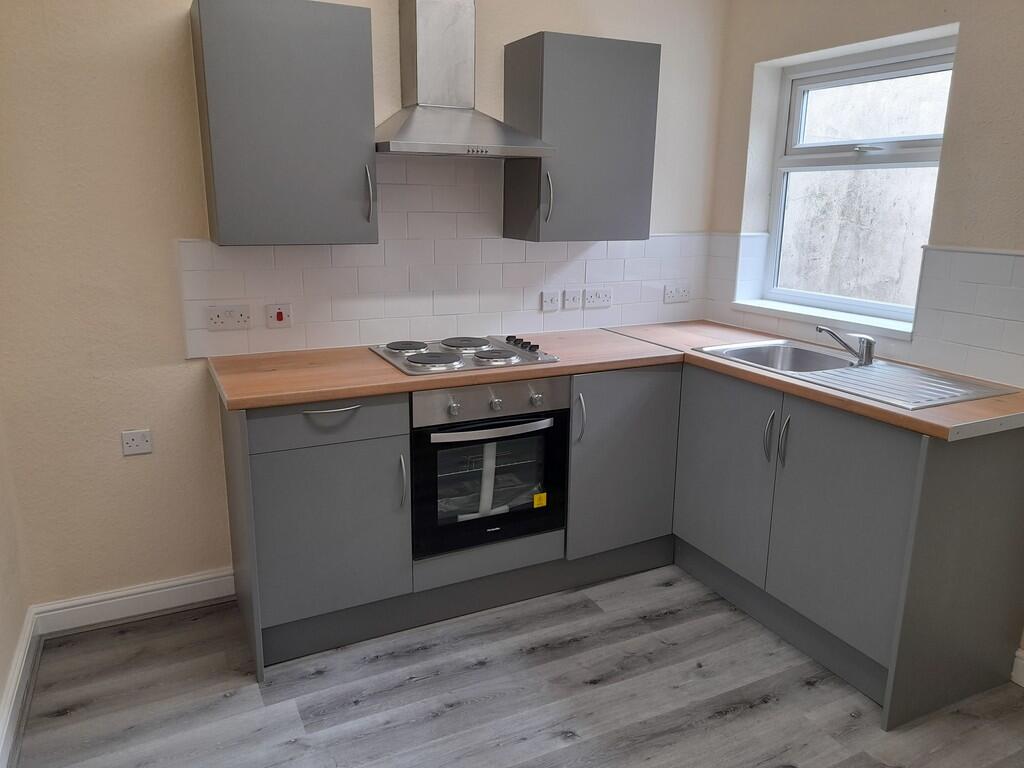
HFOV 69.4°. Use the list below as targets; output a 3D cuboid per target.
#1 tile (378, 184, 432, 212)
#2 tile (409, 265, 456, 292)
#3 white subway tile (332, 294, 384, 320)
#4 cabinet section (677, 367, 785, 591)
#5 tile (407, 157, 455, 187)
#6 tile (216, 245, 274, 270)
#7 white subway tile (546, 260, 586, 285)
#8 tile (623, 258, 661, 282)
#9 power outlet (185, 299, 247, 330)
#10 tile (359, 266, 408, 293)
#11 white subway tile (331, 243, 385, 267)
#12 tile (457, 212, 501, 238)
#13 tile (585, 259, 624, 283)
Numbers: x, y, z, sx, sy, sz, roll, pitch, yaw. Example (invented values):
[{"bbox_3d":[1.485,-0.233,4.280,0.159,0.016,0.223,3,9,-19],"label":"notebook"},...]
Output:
[{"bbox_3d":[-0.398,-0.704,2.812,0.200,0.100,0.009,-6,17,-25],"label":"tile"},{"bbox_3d":[-0.308,-0.419,2.918,0.200,0.100,0.010,-6,16,-26],"label":"tile"},{"bbox_3d":[-0.582,-0.294,2.812,0.200,0.098,0.010,-6,15,-26],"label":"white subway tile"},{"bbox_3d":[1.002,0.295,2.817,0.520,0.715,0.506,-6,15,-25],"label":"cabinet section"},{"bbox_3d":[-0.308,-0.811,2.827,0.200,0.099,0.010,-6,15,-26],"label":"tile"},{"bbox_3d":[-0.936,-0.449,2.587,0.200,0.100,0.010,-6,16,-26],"label":"tile"},{"bbox_3d":[0.232,-0.480,3.189,0.200,0.100,0.010,-6,15,-25],"label":"white subway tile"},{"bbox_3d":[0.593,-0.517,3.363,0.200,0.099,0.010,-6,15,-26],"label":"tile"},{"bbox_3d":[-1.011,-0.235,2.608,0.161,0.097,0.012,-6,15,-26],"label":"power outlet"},{"bbox_3d":[-0.491,-0.402,2.842,0.200,0.100,0.010,-6,15,-26],"label":"tile"},{"bbox_3d":[-0.574,-0.488,2.764,0.200,0.100,0.010,-6,16,-26],"label":"white subway tile"},{"bbox_3d":[-0.128,-0.633,2.956,0.200,0.100,0.010,-6,16,-26],"label":"tile"},{"bbox_3d":[0.413,-0.500,3.276,0.200,0.100,0.010,-6,15,-25],"label":"tile"}]

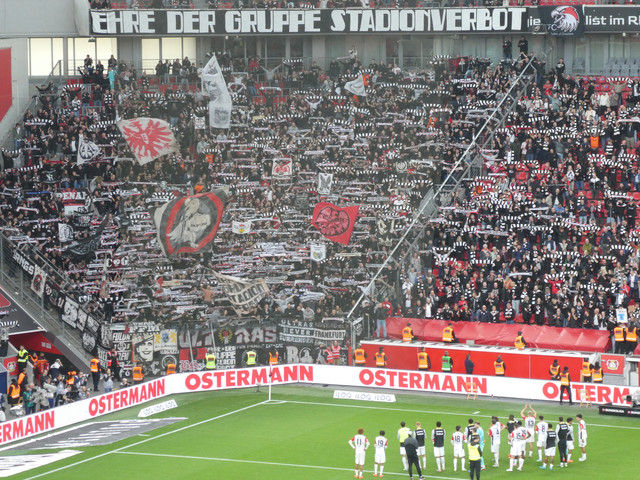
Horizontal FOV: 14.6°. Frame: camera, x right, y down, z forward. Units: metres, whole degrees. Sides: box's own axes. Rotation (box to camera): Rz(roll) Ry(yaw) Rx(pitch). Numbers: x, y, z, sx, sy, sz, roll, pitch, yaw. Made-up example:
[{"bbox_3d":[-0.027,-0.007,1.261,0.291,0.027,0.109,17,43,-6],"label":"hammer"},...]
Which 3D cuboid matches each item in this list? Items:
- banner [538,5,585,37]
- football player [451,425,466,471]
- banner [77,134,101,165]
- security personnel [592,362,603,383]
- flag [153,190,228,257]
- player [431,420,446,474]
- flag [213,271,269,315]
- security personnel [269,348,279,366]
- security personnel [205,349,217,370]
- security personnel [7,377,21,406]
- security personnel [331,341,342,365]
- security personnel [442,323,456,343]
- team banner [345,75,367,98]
[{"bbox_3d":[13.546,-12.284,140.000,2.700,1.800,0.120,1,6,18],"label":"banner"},{"bbox_3d":[5.477,8.199,98.277,0.600,1.790,0.420,1,6,12],"label":"football player"},{"bbox_3d":[-12.289,-4.804,132.500,1.270,1.580,0.300,-1,5,-3],"label":"banner"},{"bbox_3d":[12.790,6.513,114.839,0.560,1.800,0.380,1,6,14],"label":"security personnel"},{"bbox_3d":[-6.562,-0.830,125.500,3.700,3.300,0.600,-1,5,-5],"label":"flag"},{"bbox_3d":[4.681,8.169,98.457,0.540,1.930,0.380,-1,6,-5],"label":"player"},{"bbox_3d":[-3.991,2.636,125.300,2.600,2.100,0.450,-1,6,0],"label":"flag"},{"bbox_3d":[-2.204,6.074,118.758,0.560,1.800,0.400,0,6,7],"label":"security personnel"},{"bbox_3d":[-5.212,6.198,119.869,0.600,1.800,0.380,-1,6,0],"label":"security personnel"},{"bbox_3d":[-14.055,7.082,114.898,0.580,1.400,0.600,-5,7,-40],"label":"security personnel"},{"bbox_3d":[0.809,5.863,122.601,0.580,1.800,0.360,-1,6,0],"label":"security personnel"},{"bbox_3d":[6.374,4.591,122.560,0.550,1.000,0.620,3,7,33],"label":"security personnel"},{"bbox_3d":[2.007,-8.733,141.087,1.220,1.250,0.250,-1,6,0],"label":"team banner"}]

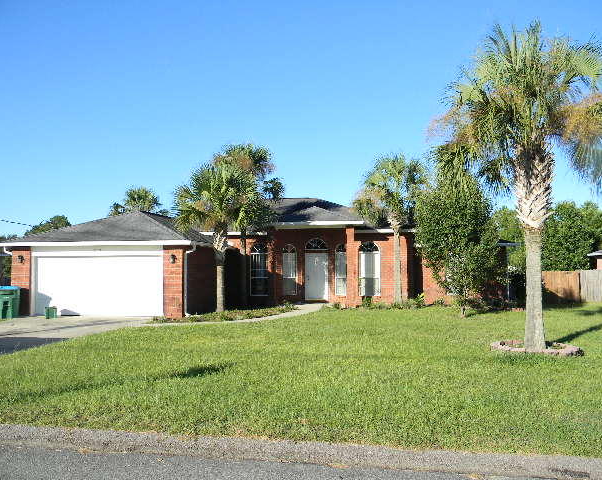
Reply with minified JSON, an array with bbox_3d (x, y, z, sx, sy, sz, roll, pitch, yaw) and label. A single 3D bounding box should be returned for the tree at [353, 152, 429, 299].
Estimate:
[{"bbox_3d":[3.542,-0.410,20.547,2.850,5.900,2.800,-1,-3,10],"label":"tree"}]

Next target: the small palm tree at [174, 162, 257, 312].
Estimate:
[{"bbox_3d":[-3.188,-0.080,19.330,3.060,5.520,3.000,-1,-3,10],"label":"small palm tree"}]

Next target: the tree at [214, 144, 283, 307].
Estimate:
[{"bbox_3d":[-2.142,-0.561,21.157,2.770,6.560,2.800,0,-3,0],"label":"tree"}]

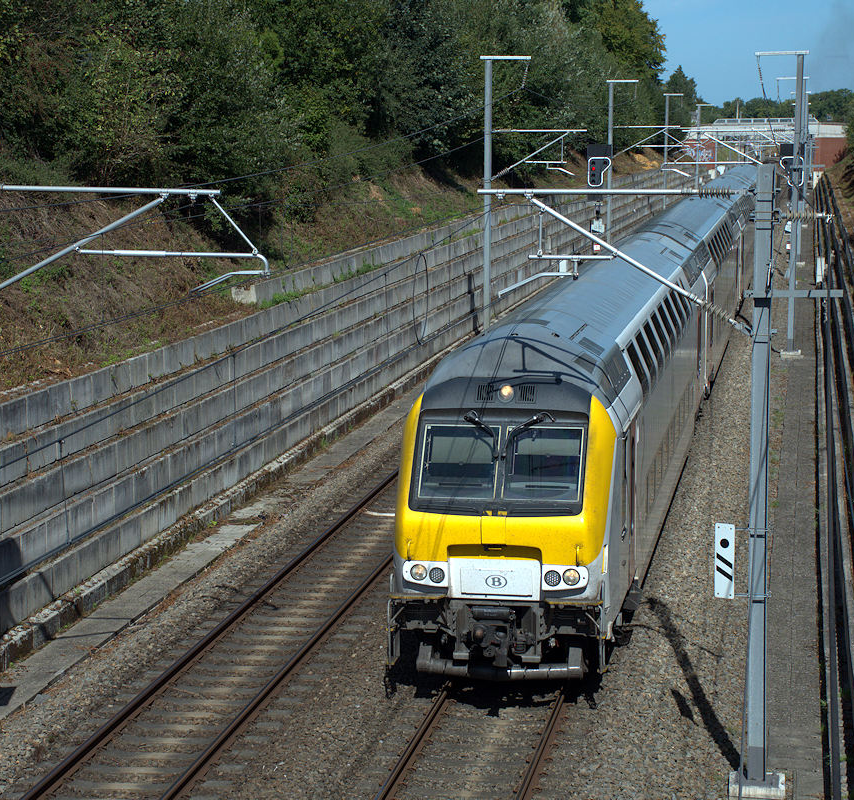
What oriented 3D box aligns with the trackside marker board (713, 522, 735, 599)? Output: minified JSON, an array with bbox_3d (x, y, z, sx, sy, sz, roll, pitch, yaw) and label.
[{"bbox_3d":[3.543,1.917,26.542,0.245,0.910,0.030,3,8,23],"label":"trackside marker board"}]

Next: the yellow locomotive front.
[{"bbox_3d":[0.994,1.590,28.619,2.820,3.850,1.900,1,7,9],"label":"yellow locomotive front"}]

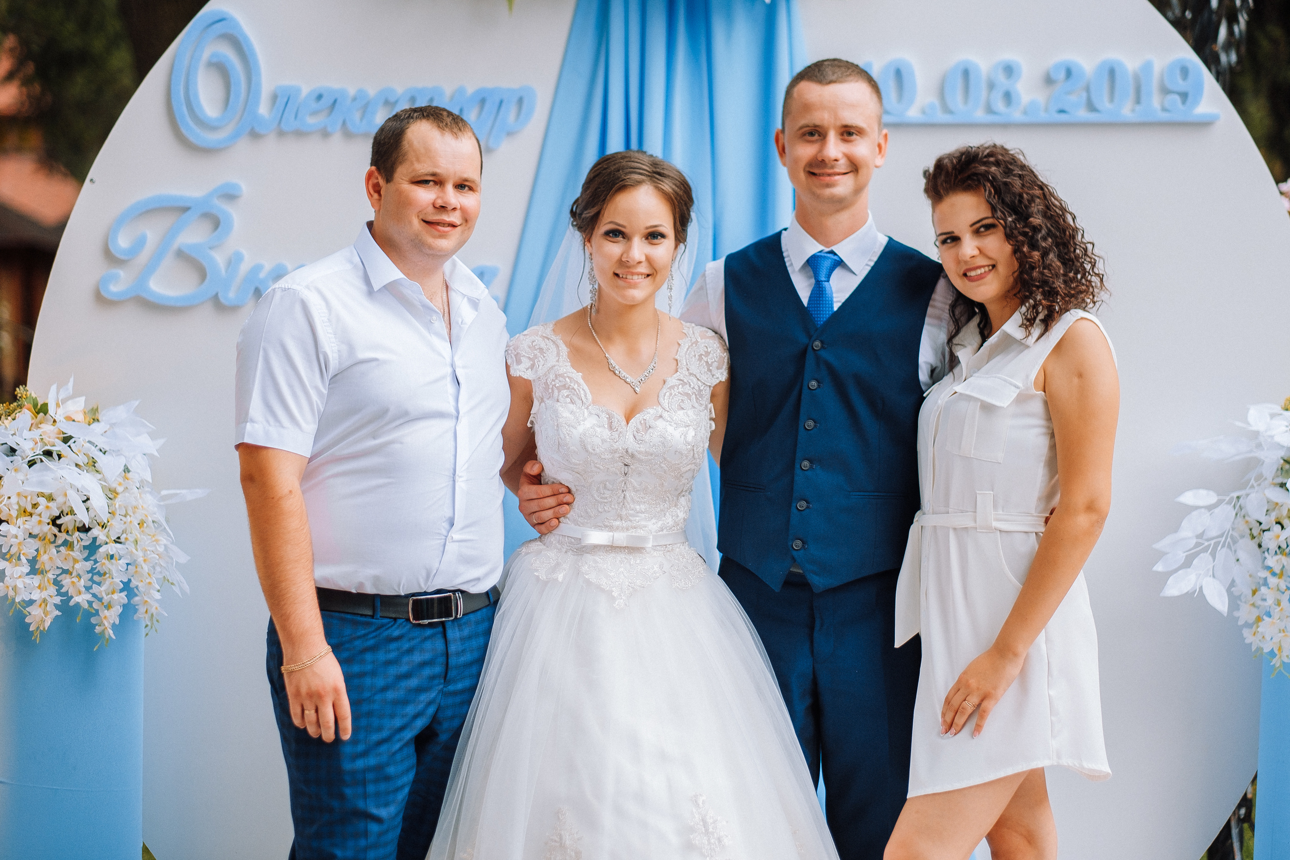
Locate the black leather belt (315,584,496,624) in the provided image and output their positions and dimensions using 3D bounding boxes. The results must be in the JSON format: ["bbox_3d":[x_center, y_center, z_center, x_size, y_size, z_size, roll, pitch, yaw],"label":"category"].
[{"bbox_3d":[-0.406,0.267,4.760,0.360,0.055,0.270,-2,5,-28],"label":"black leather belt"}]

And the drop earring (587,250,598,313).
[{"bbox_3d":[-0.082,-0.233,4.730,0.018,0.098,0.014,2,5,17],"label":"drop earring"}]

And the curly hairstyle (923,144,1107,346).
[{"bbox_3d":[0.600,-0.295,4.860,0.265,0.330,0.250,-5,5,22],"label":"curly hairstyle"}]

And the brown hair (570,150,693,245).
[{"bbox_3d":[-0.021,-0.365,4.750,0.195,0.165,0.225,1,4,0],"label":"brown hair"}]

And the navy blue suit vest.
[{"bbox_3d":[0.297,-0.030,4.910,0.365,0.580,0.260,3,4,6],"label":"navy blue suit vest"}]

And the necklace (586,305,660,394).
[{"bbox_3d":[-0.035,-0.128,4.710,0.122,0.142,0.120,1,4,0],"label":"necklace"}]

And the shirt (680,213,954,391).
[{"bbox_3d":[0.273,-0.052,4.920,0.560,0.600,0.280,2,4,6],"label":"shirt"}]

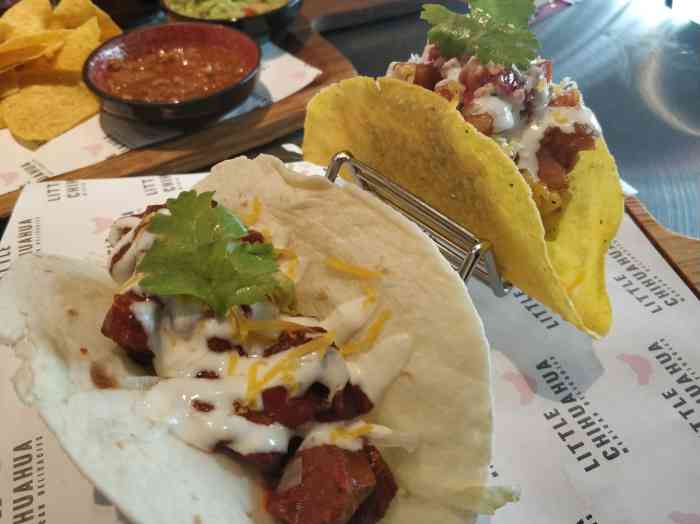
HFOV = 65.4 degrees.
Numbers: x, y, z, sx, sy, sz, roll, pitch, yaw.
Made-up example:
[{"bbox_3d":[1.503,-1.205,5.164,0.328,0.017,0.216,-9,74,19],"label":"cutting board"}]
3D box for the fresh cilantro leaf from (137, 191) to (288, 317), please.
[{"bbox_3d":[-0.039,-0.002,0.154,0.039,0.013,0.044,-19,59,-14],"label":"fresh cilantro leaf"}]

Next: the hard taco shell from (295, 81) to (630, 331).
[{"bbox_3d":[0.040,-0.040,0.209,0.049,0.070,0.151,-31,51,-28],"label":"hard taco shell"}]

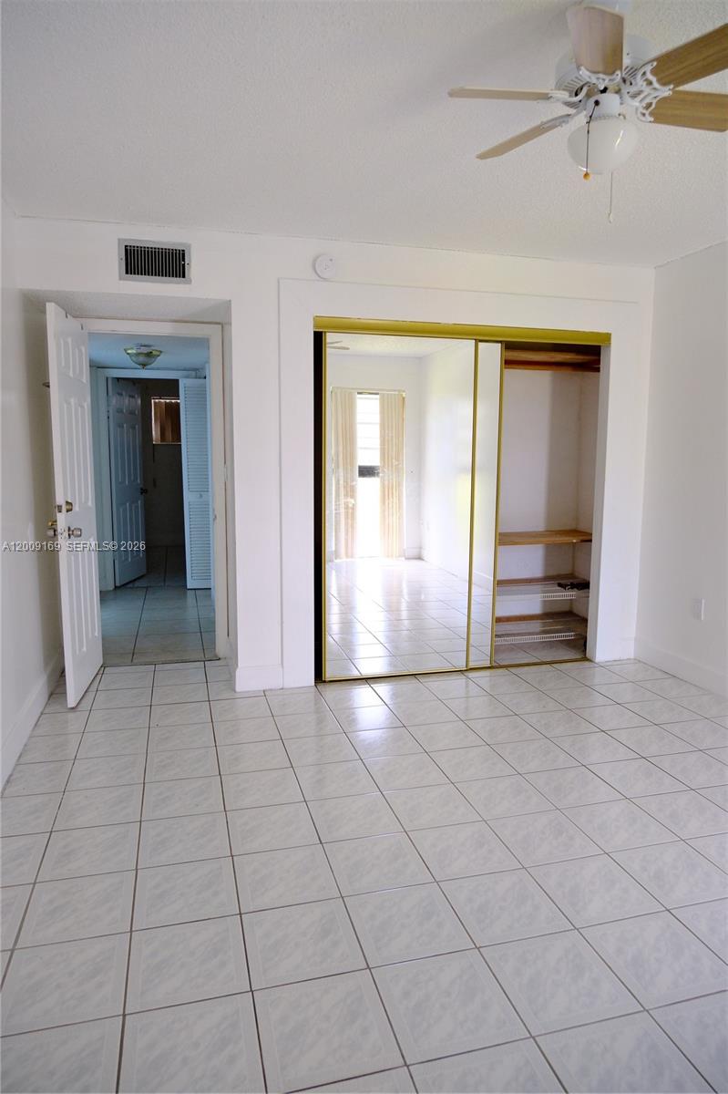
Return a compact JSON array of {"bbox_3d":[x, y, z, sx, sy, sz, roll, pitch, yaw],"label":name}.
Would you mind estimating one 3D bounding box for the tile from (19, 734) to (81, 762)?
[{"bbox_3d":[-1.407,0.914,3.144,0.228,0.010,0.300,-2,8,-15],"label":"tile"}]

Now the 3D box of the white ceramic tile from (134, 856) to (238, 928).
[{"bbox_3d":[-0.543,1.056,2.139,0.300,0.010,0.300,-2,8,-15],"label":"white ceramic tile"}]

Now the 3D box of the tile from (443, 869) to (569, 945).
[{"bbox_3d":[0.414,1.068,2.082,0.300,0.010,0.300,-2,8,-15],"label":"tile"}]

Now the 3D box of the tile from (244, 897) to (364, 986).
[{"bbox_3d":[-0.171,1.086,1.925,0.300,0.010,0.300,-2,8,-15],"label":"tile"}]

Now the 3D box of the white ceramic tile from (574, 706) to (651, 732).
[{"bbox_3d":[1.263,0.871,3.545,0.298,0.010,0.298,-2,8,-15],"label":"white ceramic tile"}]

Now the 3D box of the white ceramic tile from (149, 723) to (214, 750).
[{"bbox_3d":[-0.857,0.895,3.285,0.298,0.010,0.298,-2,8,-15],"label":"white ceramic tile"}]

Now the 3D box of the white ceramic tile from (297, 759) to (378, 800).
[{"bbox_3d":[-0.117,0.965,2.893,0.302,0.010,0.302,-2,8,-15],"label":"white ceramic tile"}]

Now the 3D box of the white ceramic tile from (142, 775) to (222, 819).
[{"bbox_3d":[-0.700,0.976,2.713,0.300,0.010,0.300,-2,8,-15],"label":"white ceramic tile"}]

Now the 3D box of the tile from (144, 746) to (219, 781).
[{"bbox_3d":[-0.781,0.940,3.014,0.300,0.010,0.300,-2,8,-15],"label":"tile"}]

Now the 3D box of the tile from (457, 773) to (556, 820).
[{"bbox_3d":[0.546,0.978,2.732,0.298,0.010,0.298,-2,8,-15],"label":"tile"}]

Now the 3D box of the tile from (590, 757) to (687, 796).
[{"bbox_3d":[1.133,0.962,2.896,0.300,0.010,0.300,-2,8,-15],"label":"tile"}]

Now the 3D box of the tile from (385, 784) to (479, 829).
[{"bbox_3d":[0.255,0.987,2.654,0.298,0.010,0.298,-2,8,-15],"label":"tile"}]

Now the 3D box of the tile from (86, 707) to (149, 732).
[{"bbox_3d":[-1.229,0.867,3.503,0.300,0.010,0.300,-2,8,-15],"label":"tile"}]

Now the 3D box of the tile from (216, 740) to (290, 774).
[{"bbox_3d":[-0.486,0.925,3.074,0.298,0.010,0.298,-2,8,-15],"label":"tile"}]

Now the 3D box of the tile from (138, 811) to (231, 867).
[{"bbox_3d":[-0.623,1.018,2.430,0.300,0.010,0.300,-2,8,-15],"label":"tile"}]

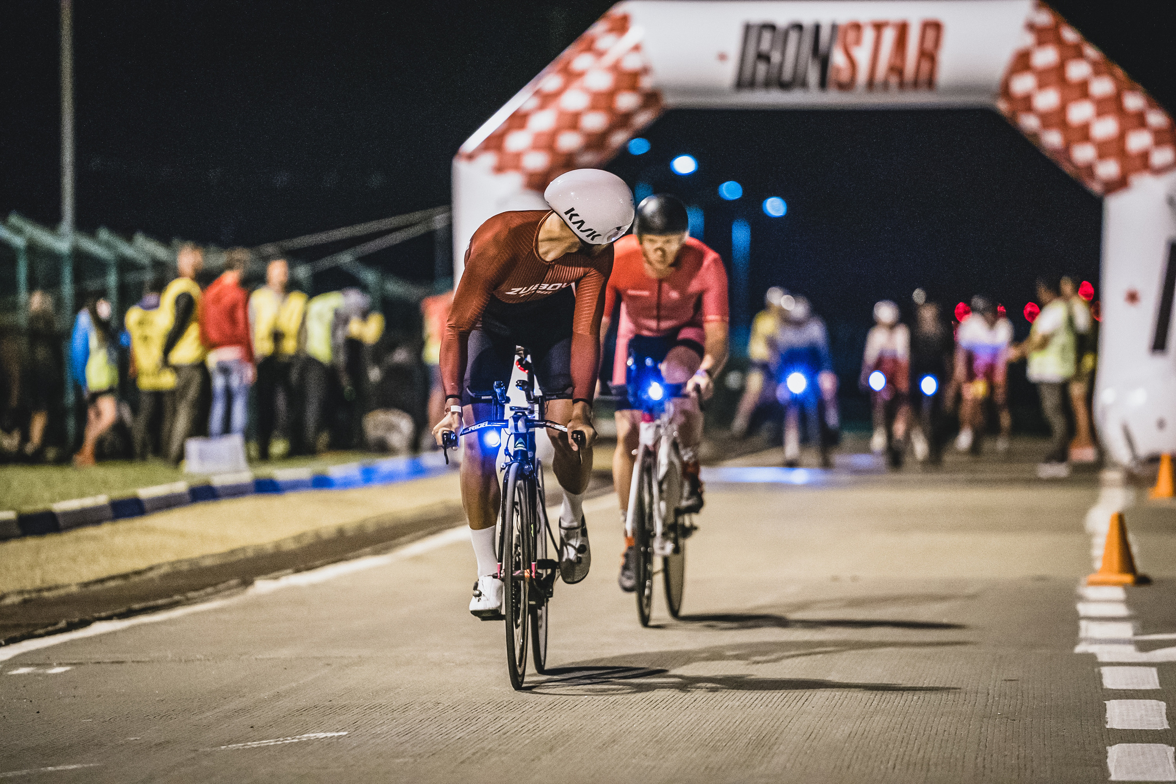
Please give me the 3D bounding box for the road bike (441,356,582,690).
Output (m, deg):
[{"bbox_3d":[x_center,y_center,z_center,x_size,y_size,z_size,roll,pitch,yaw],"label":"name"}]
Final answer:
[{"bbox_3d":[-0.190,0.382,19.775,0.430,0.990,1.670,0,0,4],"label":"road bike"}]

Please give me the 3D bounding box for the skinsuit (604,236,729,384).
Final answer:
[{"bbox_3d":[0.276,-0.304,24.200,0.490,0.560,0.720,0,0,6],"label":"skinsuit"}]

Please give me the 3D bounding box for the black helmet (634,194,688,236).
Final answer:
[{"bbox_3d":[0.270,-0.639,23.870,0.205,0.170,0.270,0,9,6],"label":"black helmet"}]

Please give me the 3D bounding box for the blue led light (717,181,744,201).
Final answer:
[{"bbox_3d":[4.811,-6.786,220.000,0.650,0.350,0.500,0,0,0],"label":"blue led light"}]

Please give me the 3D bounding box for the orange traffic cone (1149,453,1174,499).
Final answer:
[{"bbox_3d":[3.963,0.567,44.800,0.235,0.315,0.235,0,0,6],"label":"orange traffic cone"}]

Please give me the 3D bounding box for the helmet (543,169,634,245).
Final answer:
[{"bbox_3d":[0.004,-0.551,19.500,0.285,0.190,0.210,35,0,-25],"label":"helmet"}]

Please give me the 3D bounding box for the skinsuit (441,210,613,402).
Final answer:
[{"bbox_3d":[-0.185,-0.260,19.770,0.520,0.580,0.880,0,0,1],"label":"skinsuit"}]

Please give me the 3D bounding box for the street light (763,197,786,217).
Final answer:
[{"bbox_3d":[6.955,-6.881,243.000,0.650,0.350,0.500,0,0,0],"label":"street light"}]

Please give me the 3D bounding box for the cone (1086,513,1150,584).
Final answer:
[{"bbox_3d":[2.274,0.669,28.000,0.235,0.315,0.235,0,0,17],"label":"cone"}]

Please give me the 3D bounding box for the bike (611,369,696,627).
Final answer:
[{"bbox_3d":[0.265,0.355,24.150,0.430,0.990,1.660,0,0,7],"label":"bike"}]

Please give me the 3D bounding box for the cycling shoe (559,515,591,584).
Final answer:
[{"bbox_3d":[-0.041,0.483,20.030,0.100,0.120,0.275,-2,28,-6],"label":"cycling shoe"}]

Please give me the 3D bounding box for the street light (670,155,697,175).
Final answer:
[{"bbox_3d":[2.779,-6.608,190.000,0.650,0.350,0.500,0,0,0],"label":"street light"}]

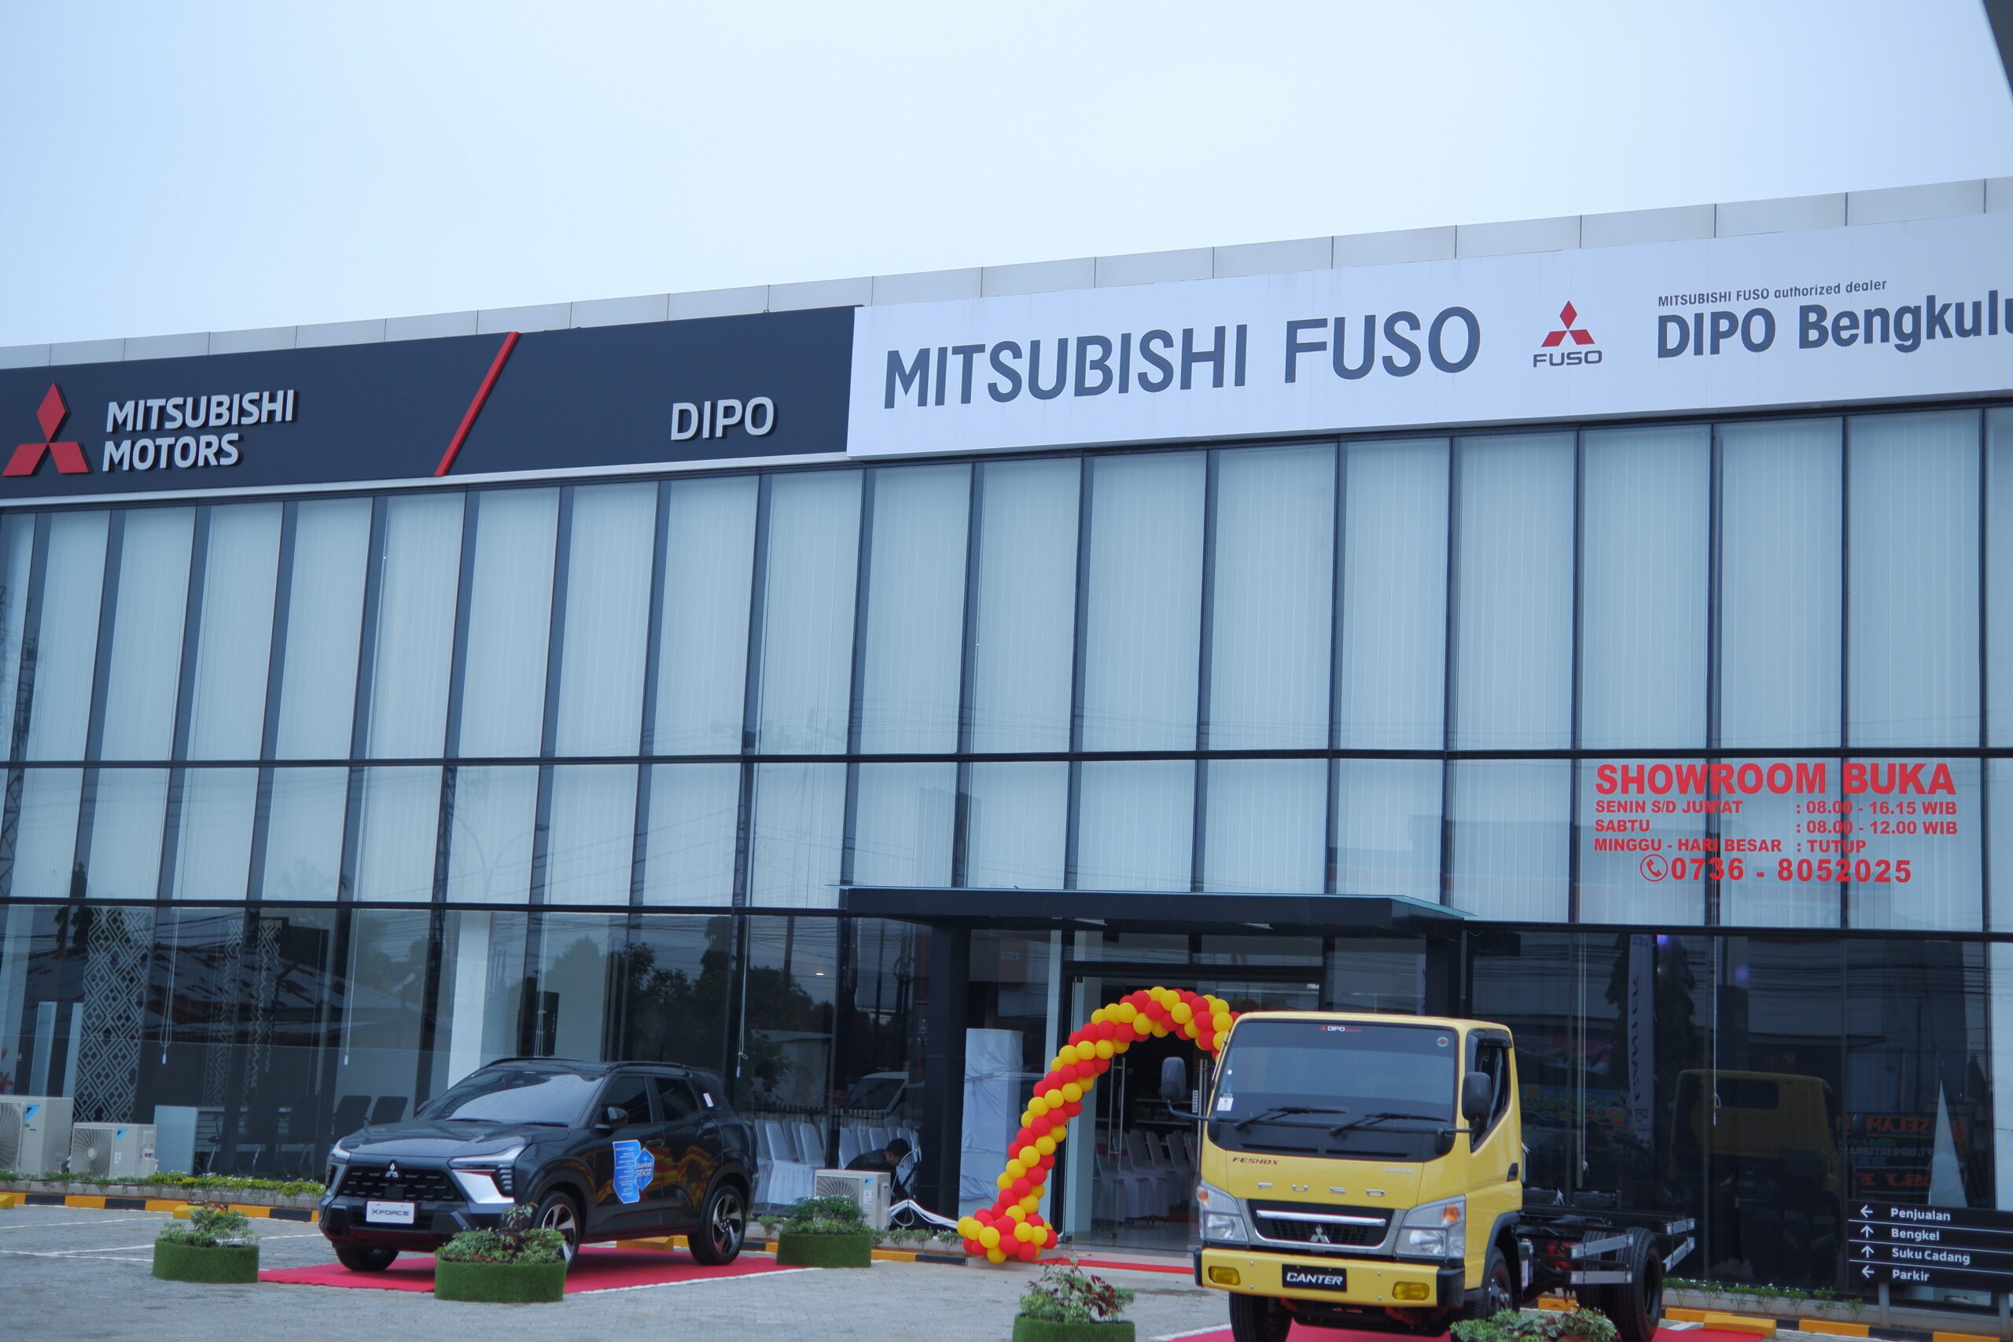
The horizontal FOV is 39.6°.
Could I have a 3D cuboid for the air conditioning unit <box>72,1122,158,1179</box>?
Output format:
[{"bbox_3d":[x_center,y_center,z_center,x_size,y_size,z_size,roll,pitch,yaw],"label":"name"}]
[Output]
[{"bbox_3d":[-9.507,5.131,29.730,0.850,0.620,0.320,-1,-10,23],"label":"air conditioning unit"}]

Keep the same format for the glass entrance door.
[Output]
[{"bbox_3d":[1.723,4.040,25.810,2.500,2.450,0.140,-1,-10,23],"label":"glass entrance door"}]

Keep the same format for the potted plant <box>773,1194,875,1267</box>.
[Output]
[{"bbox_3d":[-1.559,4.792,24.000,0.840,0.590,0.840,3,-9,0],"label":"potted plant"}]

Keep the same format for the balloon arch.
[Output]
[{"bbox_3d":[1.380,4.076,24.791,3.800,2.450,0.600,-1,-10,23],"label":"balloon arch"}]

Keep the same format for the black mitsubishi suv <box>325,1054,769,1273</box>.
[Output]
[{"bbox_3d":[-3.675,3.980,22.650,1.840,1.660,4.390,-1,-10,23],"label":"black mitsubishi suv"}]

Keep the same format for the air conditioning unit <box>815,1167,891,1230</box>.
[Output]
[{"bbox_3d":[-1.453,4.997,26.311,0.670,0.560,0.290,-1,-10,23],"label":"air conditioning unit"}]

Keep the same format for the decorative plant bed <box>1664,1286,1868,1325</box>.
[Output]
[{"bbox_3d":[6.010,5.101,22.515,1.800,0.340,0.500,-1,-10,23],"label":"decorative plant bed"}]

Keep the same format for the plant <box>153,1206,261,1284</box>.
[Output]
[{"bbox_3d":[-5.876,4.186,20.500,0.750,0.540,0.750,-1,-10,23],"label":"plant"}]

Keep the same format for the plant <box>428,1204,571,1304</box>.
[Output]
[{"bbox_3d":[-3.432,3.956,19.061,0.870,0.620,0.870,4,-9,-9],"label":"plant"}]

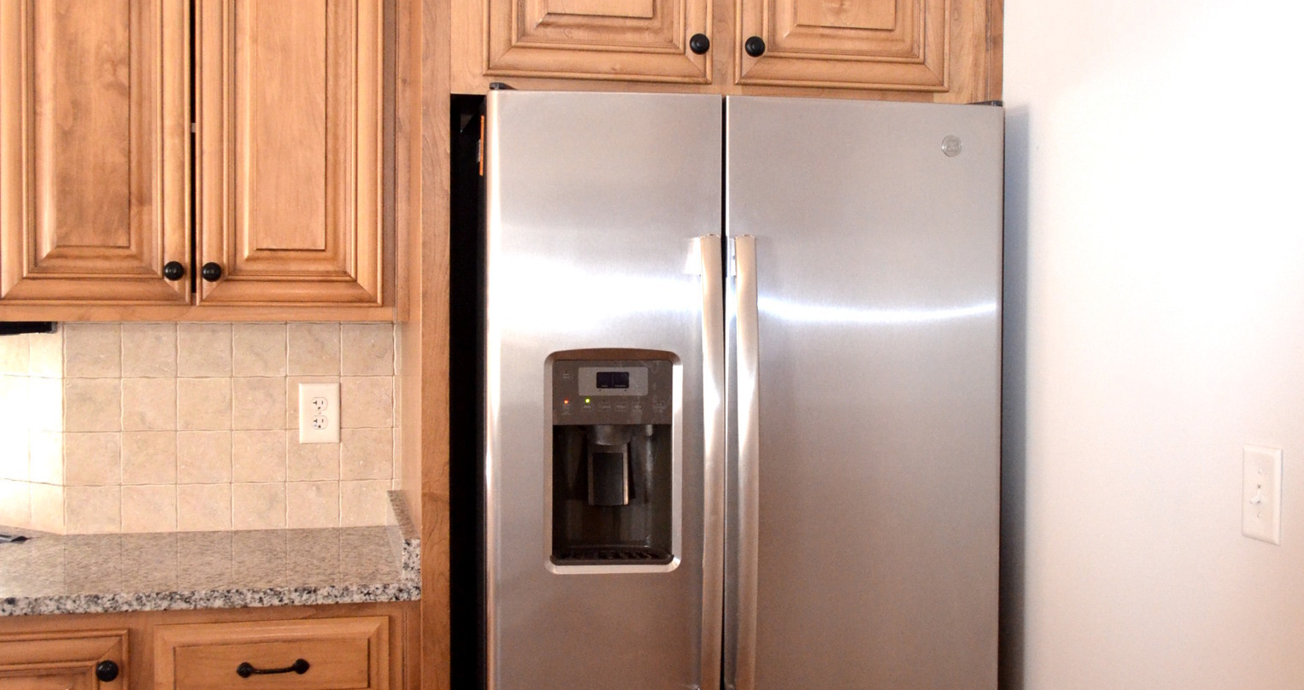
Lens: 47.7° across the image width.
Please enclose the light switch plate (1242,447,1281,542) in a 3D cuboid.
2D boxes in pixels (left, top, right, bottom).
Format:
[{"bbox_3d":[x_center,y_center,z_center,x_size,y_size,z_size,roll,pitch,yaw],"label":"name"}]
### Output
[{"bbox_3d":[0.804,0.199,1.960,0.016,0.124,0.080,0,2,-12],"label":"light switch plate"}]

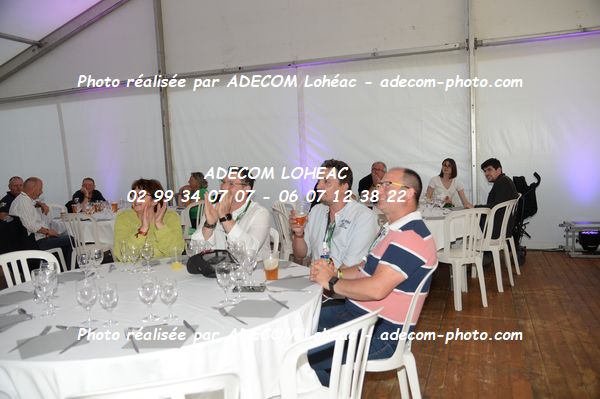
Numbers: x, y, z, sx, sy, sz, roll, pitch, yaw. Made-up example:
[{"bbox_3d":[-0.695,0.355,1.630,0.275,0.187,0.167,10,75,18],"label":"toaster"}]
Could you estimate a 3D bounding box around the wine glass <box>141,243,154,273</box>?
[{"bbox_3d":[-0.845,0.318,2.566,0.070,0.155,0.070,-3,5,0],"label":"wine glass"}]

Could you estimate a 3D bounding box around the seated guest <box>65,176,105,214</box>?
[{"bbox_3d":[-3.188,0.315,7.037,0.600,1.280,0.750,-6,6,-30],"label":"seated guest"}]

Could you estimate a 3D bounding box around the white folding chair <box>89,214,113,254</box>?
[{"bbox_3d":[-2.135,0.583,5.055,0.450,0.850,0.520,-1,5,16],"label":"white folding chair"}]

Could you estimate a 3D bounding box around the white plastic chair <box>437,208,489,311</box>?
[{"bbox_3d":[1.439,0.513,4.288,0.480,0.880,0.530,-4,5,-14],"label":"white plastic chair"}]

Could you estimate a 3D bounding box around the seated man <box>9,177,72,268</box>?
[{"bbox_3d":[-3.083,0.410,5.540,0.800,1.330,0.550,-7,7,-43],"label":"seated man"}]

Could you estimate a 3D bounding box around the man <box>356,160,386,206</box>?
[{"bbox_3d":[0.960,0.178,5.638,0.530,1.290,0.780,-3,5,-3],"label":"man"}]

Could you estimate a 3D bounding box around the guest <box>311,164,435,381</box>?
[{"bbox_3d":[0.324,0.492,2.270,0.700,1.290,0.510,-3,5,-7],"label":"guest"}]

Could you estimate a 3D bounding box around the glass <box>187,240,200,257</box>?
[{"bbox_3d":[-0.577,0.307,2.549,0.070,0.155,0.070,-3,5,0],"label":"glass"}]

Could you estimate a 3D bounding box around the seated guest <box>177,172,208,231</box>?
[{"bbox_3d":[-1.369,0.275,6.089,0.750,1.240,0.480,0,5,29],"label":"seated guest"}]

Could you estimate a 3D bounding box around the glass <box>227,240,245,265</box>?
[{"bbox_3d":[-0.340,0.303,2.470,0.072,0.155,0.072,-3,5,0],"label":"glass"}]

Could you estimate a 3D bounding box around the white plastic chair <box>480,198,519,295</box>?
[{"bbox_3d":[1.892,0.450,4.775,0.480,0.880,0.530,-7,6,-40],"label":"white plastic chair"}]

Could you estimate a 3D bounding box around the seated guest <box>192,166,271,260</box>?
[{"bbox_3d":[-0.409,0.453,3.077,0.550,1.300,0.740,-1,5,22],"label":"seated guest"}]

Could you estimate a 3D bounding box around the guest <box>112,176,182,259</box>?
[{"bbox_3d":[-0.938,0.496,3.109,0.520,1.260,0.760,-3,5,-9],"label":"guest"}]

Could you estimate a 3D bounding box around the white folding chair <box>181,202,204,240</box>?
[{"bbox_3d":[-1.269,0.469,6.005,0.540,0.860,0.460,2,6,41],"label":"white folding chair"}]

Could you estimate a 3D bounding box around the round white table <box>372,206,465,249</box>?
[{"bbox_3d":[1.103,0.488,5.009,1.560,0.750,1.560,-3,5,0],"label":"round white table"}]

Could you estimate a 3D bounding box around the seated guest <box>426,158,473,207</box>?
[{"bbox_3d":[1.759,0.155,5.536,0.530,1.270,0.680,-1,5,22],"label":"seated guest"}]

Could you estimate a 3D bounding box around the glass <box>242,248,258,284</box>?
[{"bbox_3d":[-0.264,0.355,2.451,0.074,0.182,0.074,-3,5,0],"label":"glass"}]

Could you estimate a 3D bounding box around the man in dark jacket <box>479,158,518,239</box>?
[{"bbox_3d":[2.117,0.179,5.359,0.760,1.300,0.520,-1,5,21],"label":"man in dark jacket"}]

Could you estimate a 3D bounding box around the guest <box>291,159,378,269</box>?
[{"bbox_3d":[0.211,0.439,2.717,0.740,1.330,0.560,-7,6,-41],"label":"guest"}]

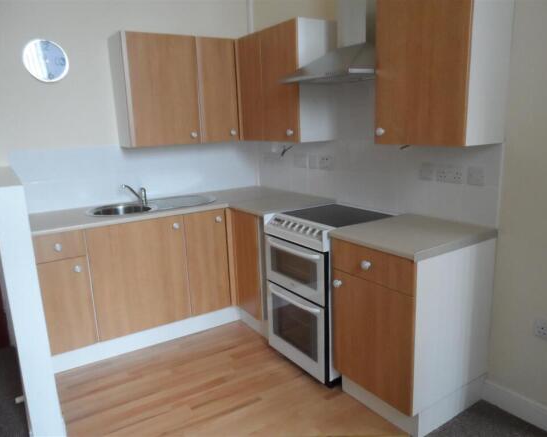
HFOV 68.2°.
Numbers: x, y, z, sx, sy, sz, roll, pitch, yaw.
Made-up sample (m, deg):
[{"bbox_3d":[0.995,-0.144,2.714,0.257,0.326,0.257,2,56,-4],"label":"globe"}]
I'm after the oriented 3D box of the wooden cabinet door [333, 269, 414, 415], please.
[{"bbox_3d":[0.466,0.570,1.956,0.020,0.570,0.492,-11,16,-34],"label":"wooden cabinet door"}]

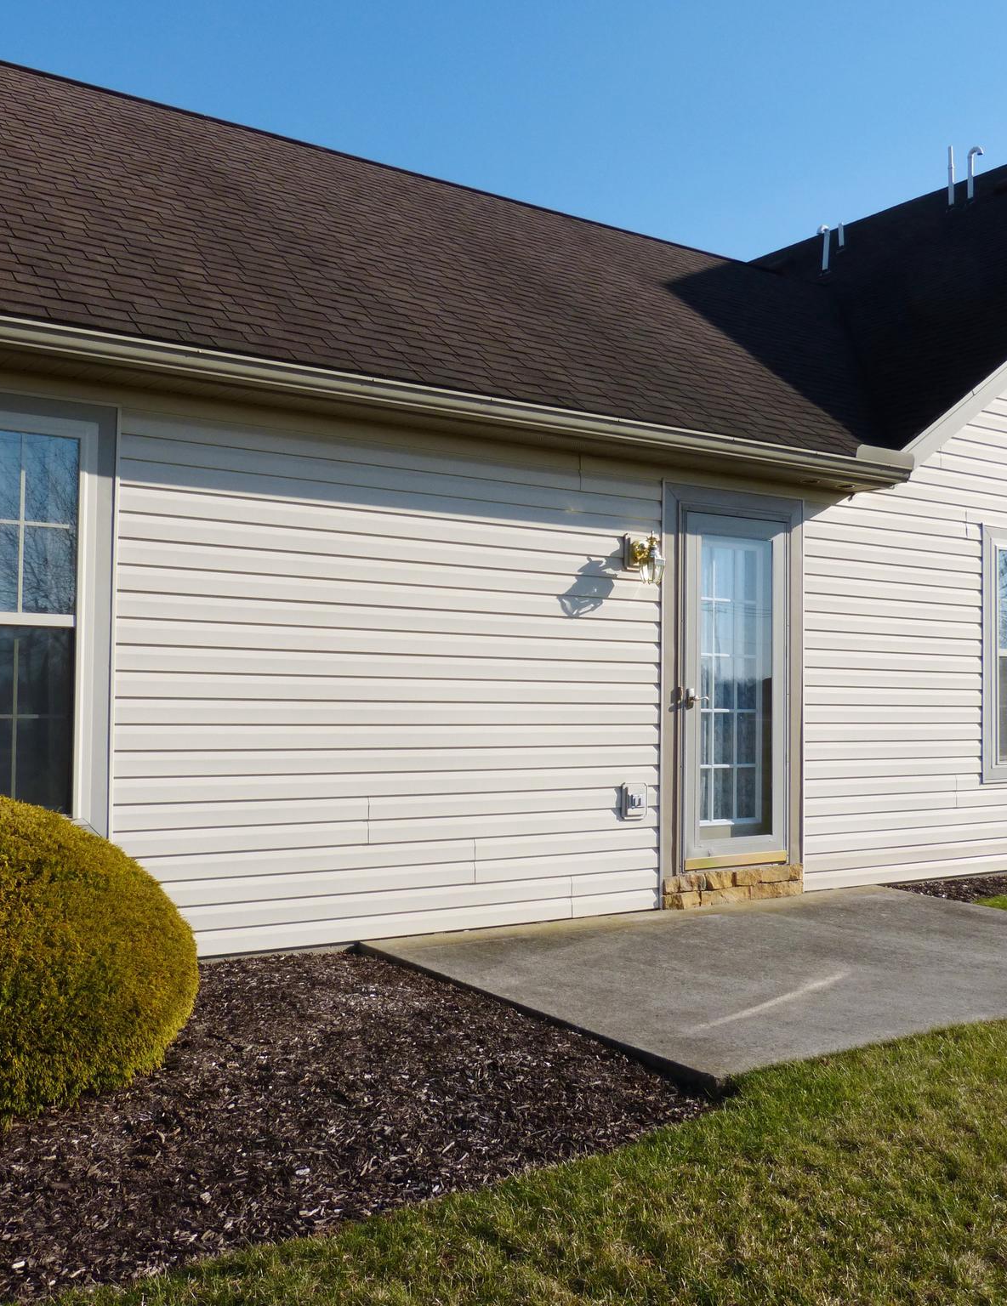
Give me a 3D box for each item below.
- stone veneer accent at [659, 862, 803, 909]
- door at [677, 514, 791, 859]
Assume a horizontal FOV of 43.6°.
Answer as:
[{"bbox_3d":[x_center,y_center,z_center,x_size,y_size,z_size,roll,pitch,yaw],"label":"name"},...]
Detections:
[{"bbox_3d":[1.321,1.350,7.261,1.115,0.165,0.090,2,-2,-33],"label":"stone veneer accent"},{"bbox_3d":[1.347,0.219,7.323,0.880,2.038,0.065,2,-2,-33],"label":"door"}]

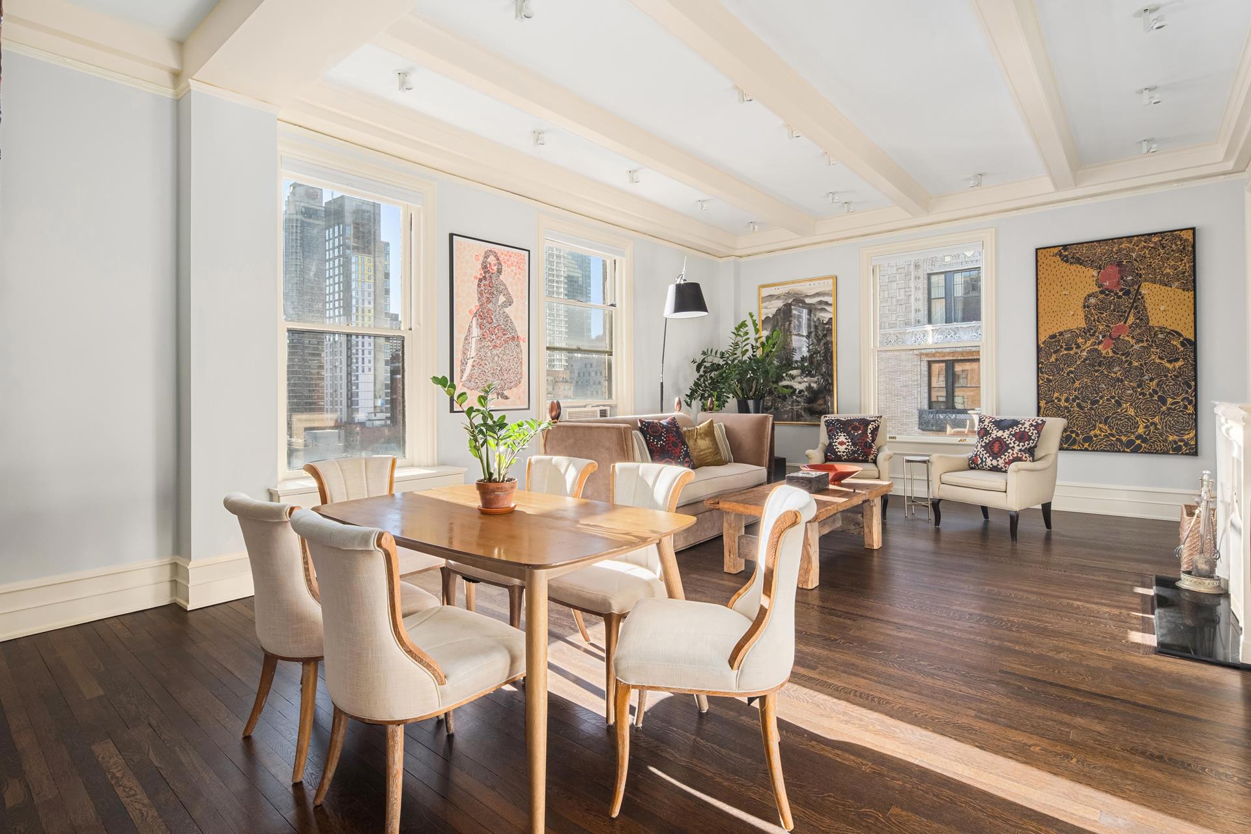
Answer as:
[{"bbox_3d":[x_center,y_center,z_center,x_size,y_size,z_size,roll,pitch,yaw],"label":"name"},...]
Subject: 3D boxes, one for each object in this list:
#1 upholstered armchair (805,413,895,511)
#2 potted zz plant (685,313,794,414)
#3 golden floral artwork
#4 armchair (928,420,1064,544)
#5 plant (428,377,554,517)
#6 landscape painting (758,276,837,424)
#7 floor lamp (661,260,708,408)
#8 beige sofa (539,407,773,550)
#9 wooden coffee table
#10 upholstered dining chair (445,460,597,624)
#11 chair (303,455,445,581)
[{"bbox_3d":[2.299,0.481,6.018,0.780,0.960,0.830,0,2,25],"label":"upholstered armchair"},{"bbox_3d":[1.221,-0.390,6.285,1.100,1.420,0.950,-1,2,0],"label":"potted zz plant"},{"bbox_3d":[4.659,-0.677,5.659,1.176,2.049,0.050,1,3,39],"label":"golden floral artwork"},{"bbox_3d":[3.259,0.508,5.205,0.820,0.950,0.760,-2,2,-28],"label":"armchair"},{"bbox_3d":[-0.542,0.104,2.406,0.460,0.549,0.380,-1,2,0],"label":"plant"},{"bbox_3d":[2.206,-0.830,7.613,1.048,1.825,0.040,1,3,39],"label":"landscape painting"},{"bbox_3d":[0.514,-0.296,5.939,0.630,2.550,0.440,-1,2,0],"label":"floor lamp"},{"bbox_3d":[0.393,0.510,5.182,0.900,1.000,2.200,1,3,40],"label":"beige sofa"},{"bbox_3d":[1.370,0.797,4.440,0.740,0.465,1.600,1,3,40],"label":"wooden coffee table"},{"bbox_3d":[-0.474,0.664,2.846,0.490,0.885,0.590,1,3,38],"label":"upholstered dining chair"},{"bbox_3d":[-1.199,0.670,2.868,0.590,0.885,0.490,1,3,37],"label":"chair"}]

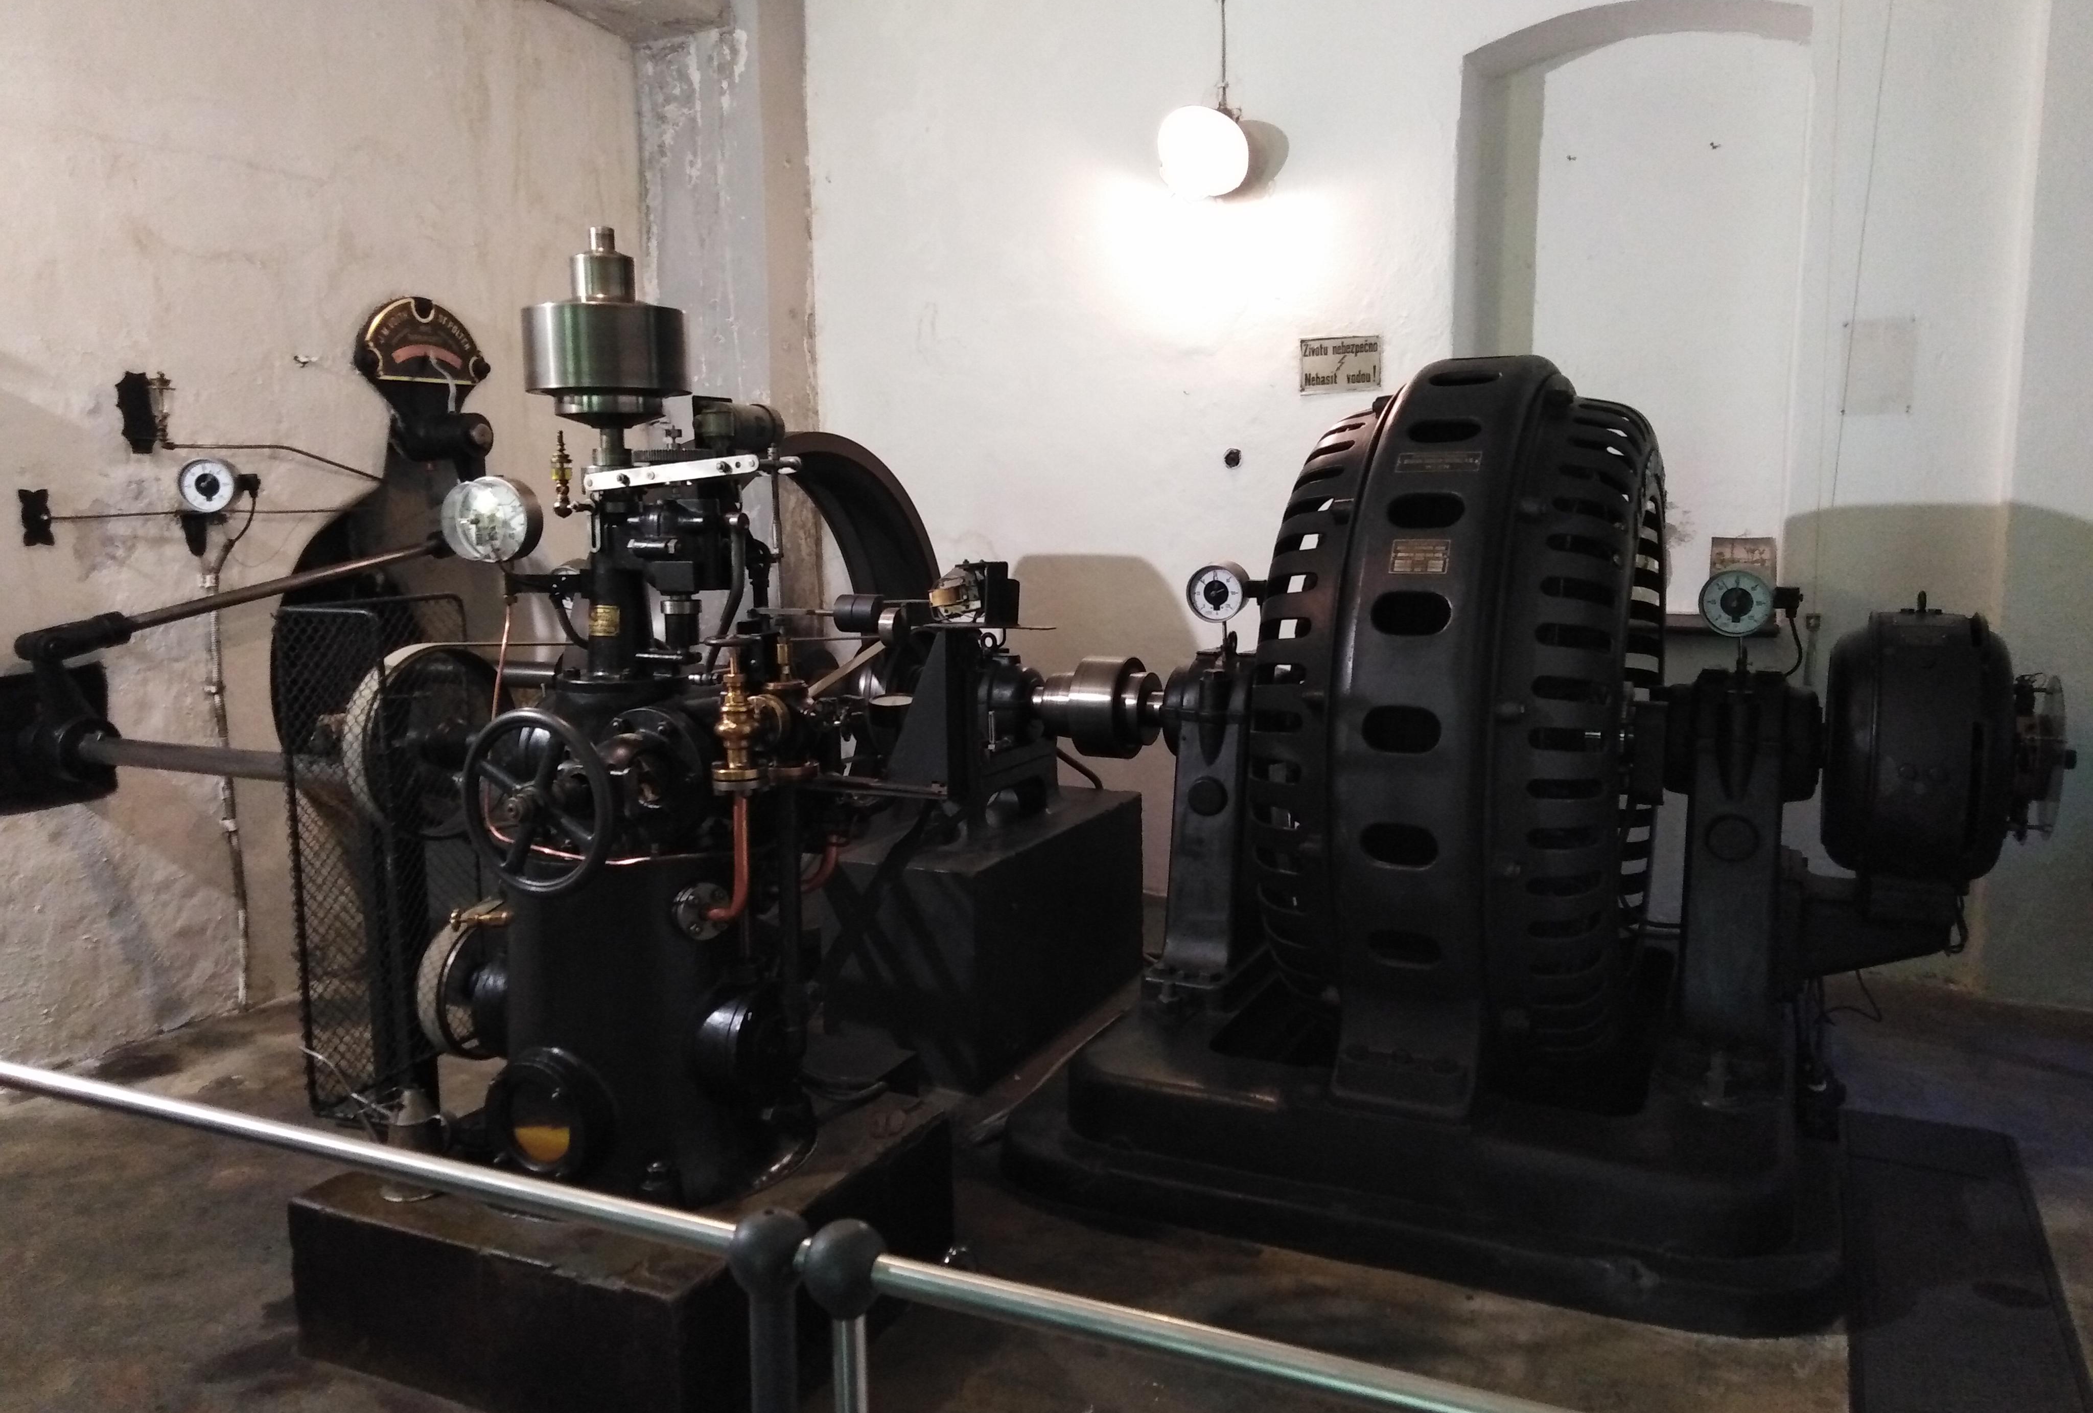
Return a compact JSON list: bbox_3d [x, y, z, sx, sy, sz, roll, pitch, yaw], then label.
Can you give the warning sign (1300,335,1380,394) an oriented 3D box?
[{"bbox_3d":[1.041,-1.209,5.559,0.285,0.185,0.012,3,9,26],"label":"warning sign"}]

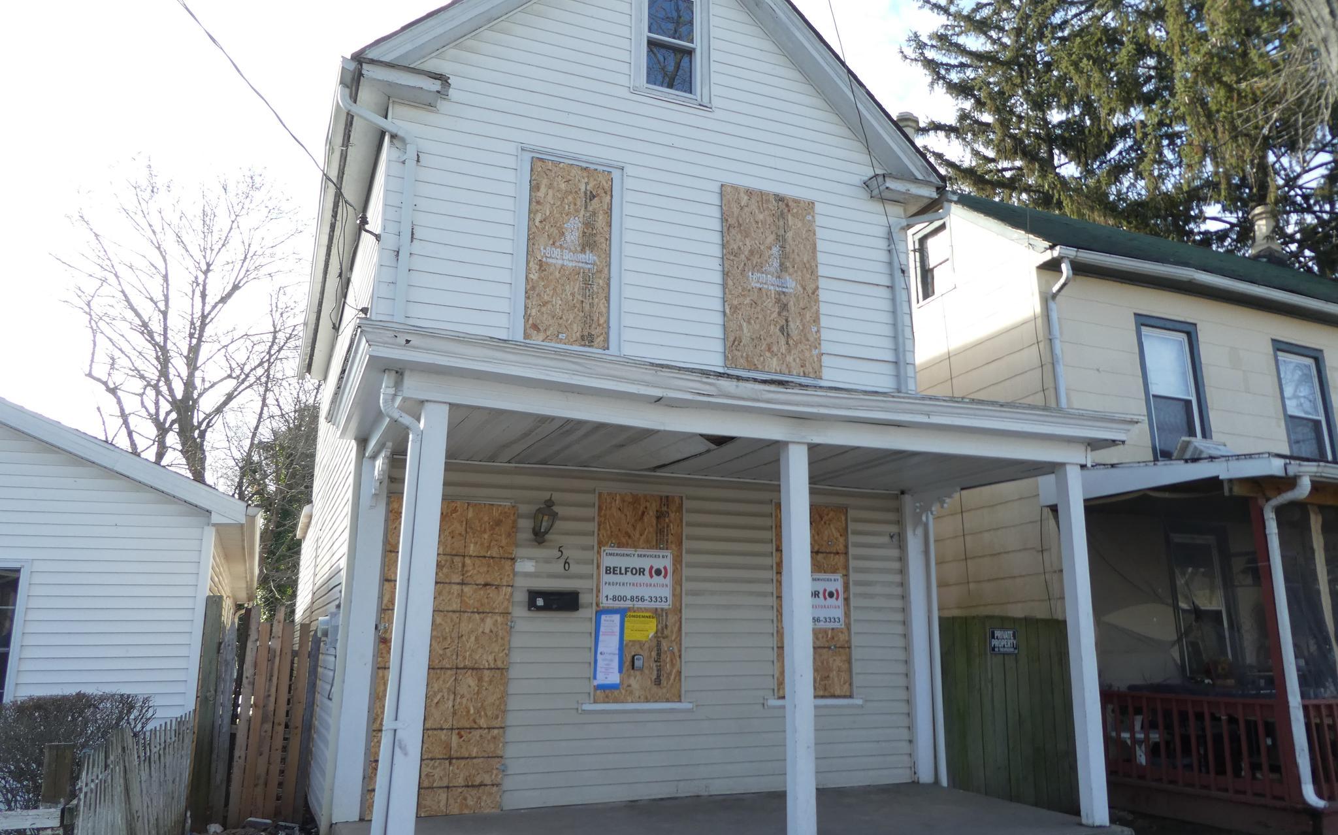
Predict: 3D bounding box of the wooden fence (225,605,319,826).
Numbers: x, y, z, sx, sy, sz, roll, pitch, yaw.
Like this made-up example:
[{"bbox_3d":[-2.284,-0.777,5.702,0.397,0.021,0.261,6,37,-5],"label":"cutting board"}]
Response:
[{"bbox_3d":[-3.163,2.364,7.462,0.600,1.700,0.080,6,-14,-22],"label":"wooden fence"}]

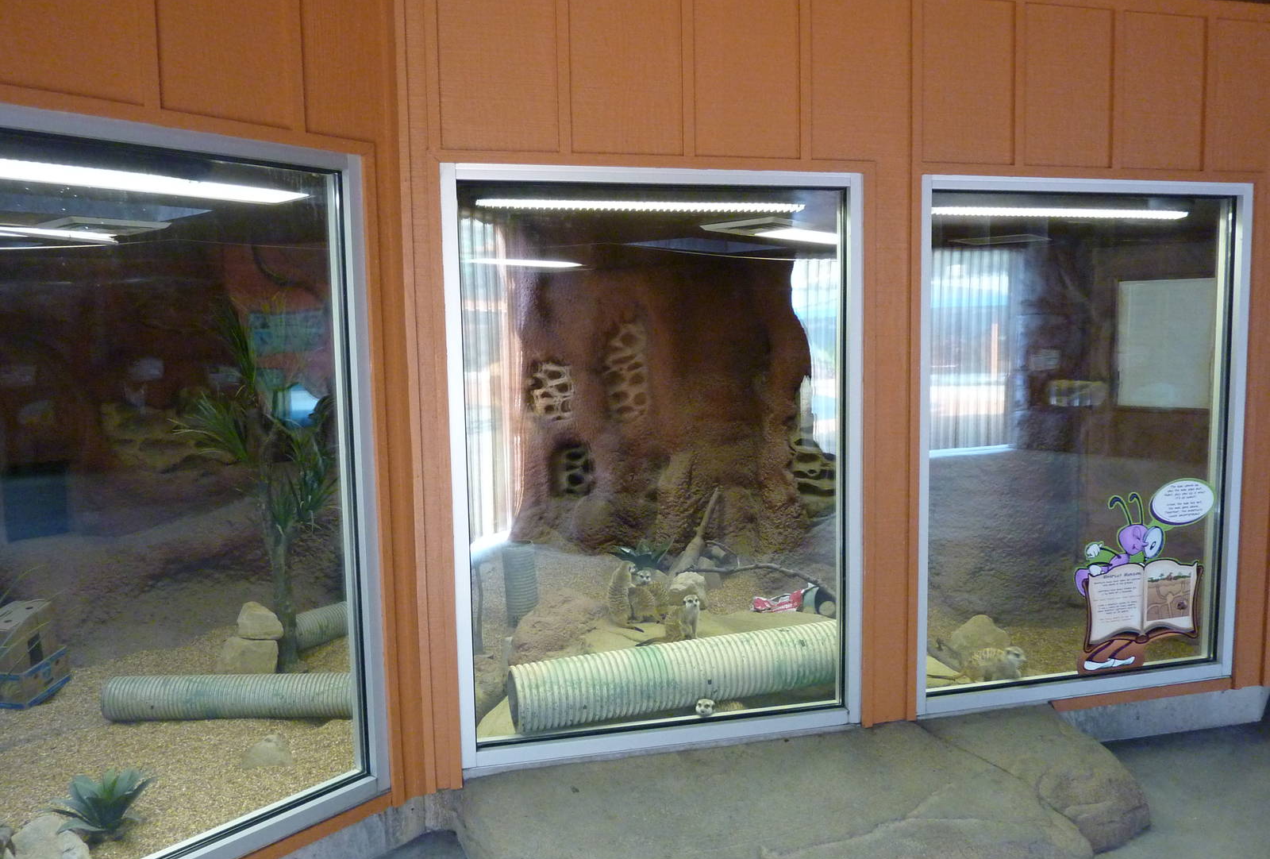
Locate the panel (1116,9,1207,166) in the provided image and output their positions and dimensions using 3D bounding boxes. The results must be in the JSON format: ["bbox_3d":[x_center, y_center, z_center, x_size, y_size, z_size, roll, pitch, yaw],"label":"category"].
[{"bbox_3d":[1.948,-1.242,3.382,0.364,0.558,0.030,-3,5,-14],"label":"panel"}]

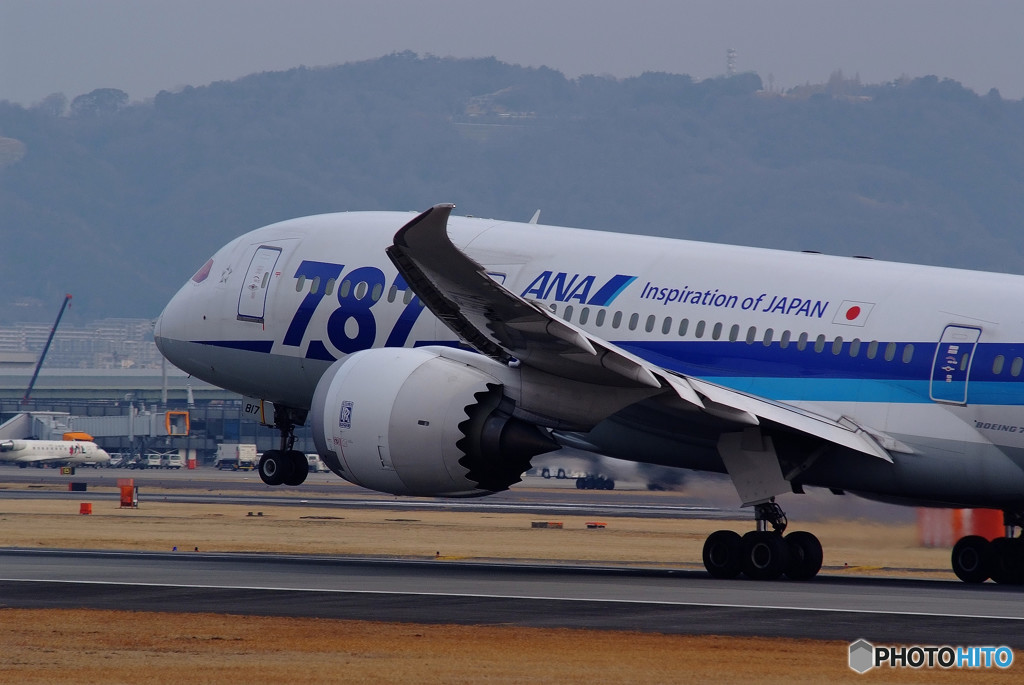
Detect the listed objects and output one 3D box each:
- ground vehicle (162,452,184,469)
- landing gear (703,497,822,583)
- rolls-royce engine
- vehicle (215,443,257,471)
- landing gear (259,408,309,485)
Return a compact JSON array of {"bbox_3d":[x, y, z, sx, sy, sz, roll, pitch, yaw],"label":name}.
[{"bbox_3d":[-43.061,15.116,1085.000,1.580,1.900,3.700,1,-1,-18],"label":"ground vehicle"},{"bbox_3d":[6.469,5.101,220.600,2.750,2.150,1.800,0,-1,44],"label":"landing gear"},{"bbox_3d":[-1.440,2.261,221.497,7.200,3.800,3.750,10,6,44],"label":"rolls-royce engine"},{"bbox_3d":[-34.276,14.296,1060.000,2.300,3.200,6.900,1,-1,-24],"label":"vehicle"},{"bbox_3d":[-6.402,2.914,239.300,1.120,2.200,1.080,7,4,44],"label":"landing gear"}]

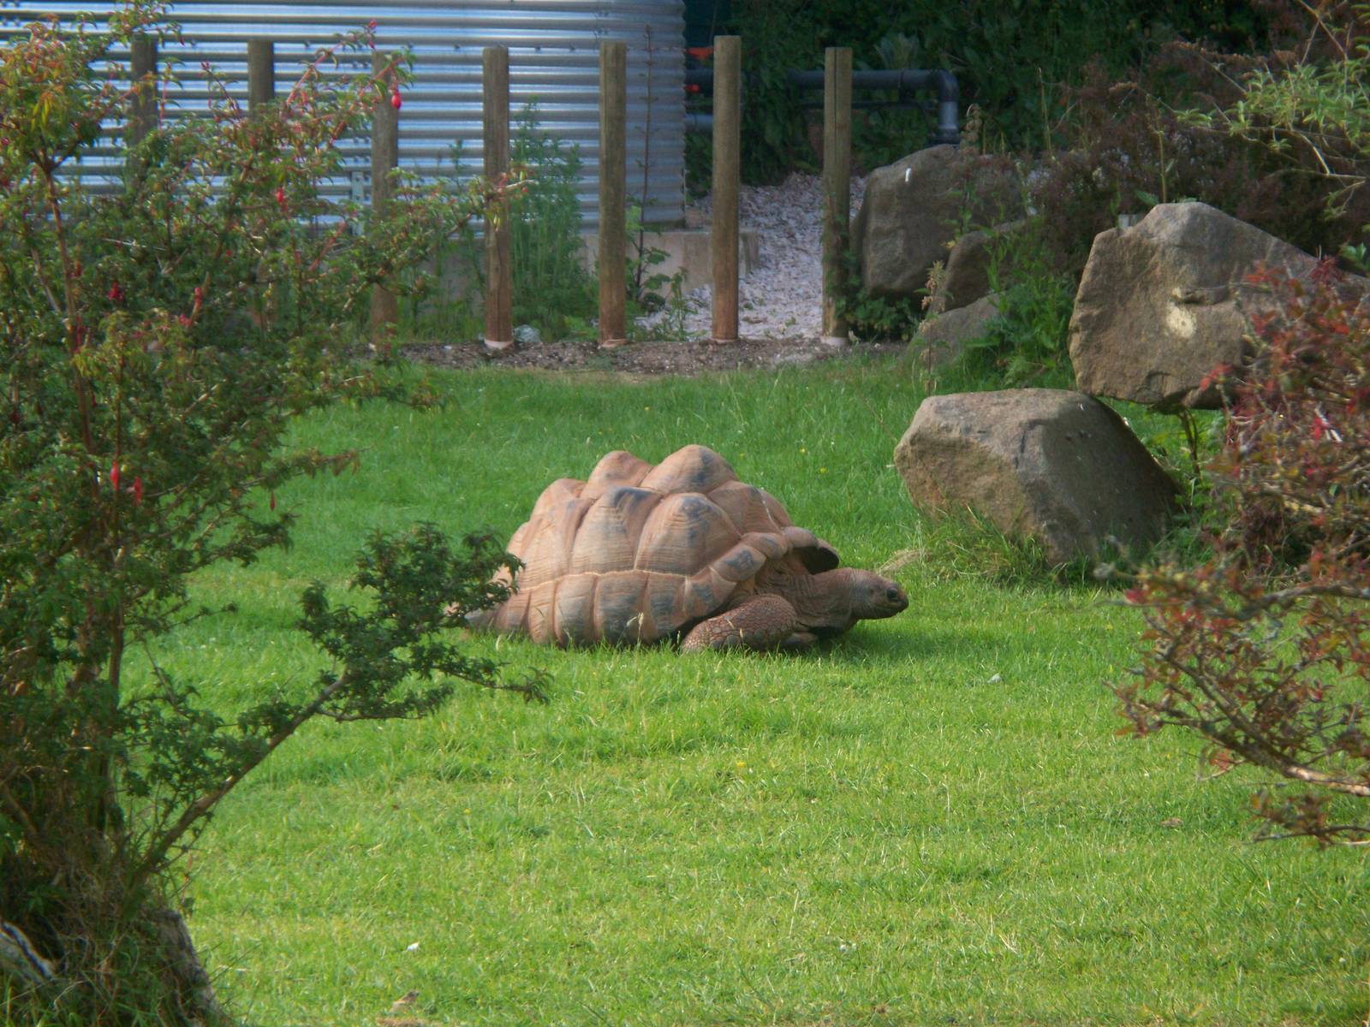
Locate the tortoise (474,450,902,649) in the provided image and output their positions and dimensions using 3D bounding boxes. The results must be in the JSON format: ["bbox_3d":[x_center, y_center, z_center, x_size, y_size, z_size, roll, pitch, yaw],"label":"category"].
[{"bbox_3d":[0.027,0.085,18.658,1.220,0.530,0.760,1,4,25],"label":"tortoise"}]

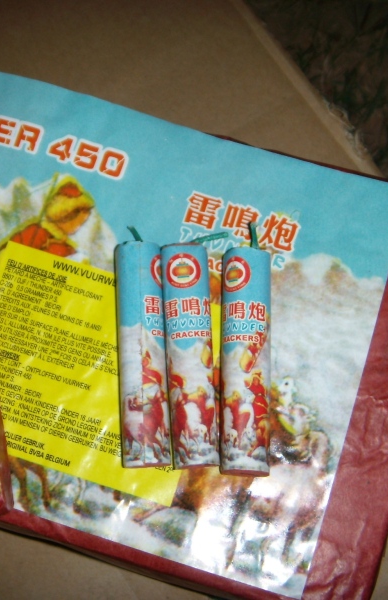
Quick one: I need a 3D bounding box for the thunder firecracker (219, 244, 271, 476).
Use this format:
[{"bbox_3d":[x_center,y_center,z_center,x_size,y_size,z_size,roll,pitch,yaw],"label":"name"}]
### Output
[{"bbox_3d":[0.020,0.022,0.333,0.018,0.018,0.085,0,75,5],"label":"thunder firecracker"}]

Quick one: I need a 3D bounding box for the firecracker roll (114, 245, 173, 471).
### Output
[{"bbox_3d":[-0.019,0.020,0.337,0.018,0.018,0.085,-4,75,4],"label":"firecracker roll"}]

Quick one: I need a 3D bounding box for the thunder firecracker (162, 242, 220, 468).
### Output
[{"bbox_3d":[-0.001,0.021,0.336,0.018,0.018,0.085,-4,75,4],"label":"thunder firecracker"}]

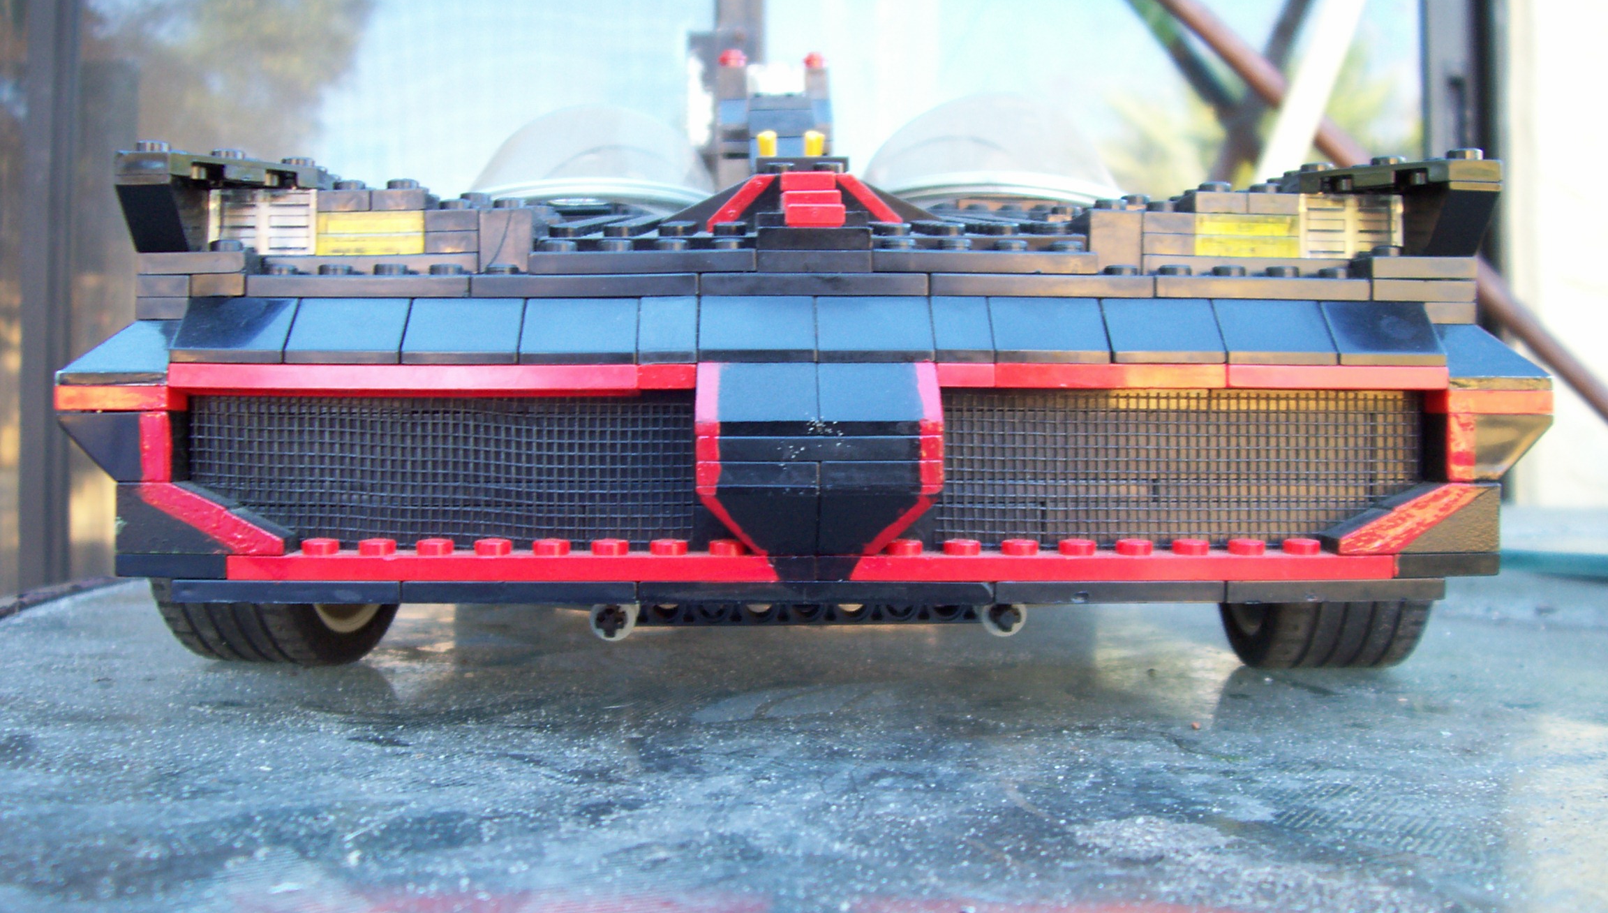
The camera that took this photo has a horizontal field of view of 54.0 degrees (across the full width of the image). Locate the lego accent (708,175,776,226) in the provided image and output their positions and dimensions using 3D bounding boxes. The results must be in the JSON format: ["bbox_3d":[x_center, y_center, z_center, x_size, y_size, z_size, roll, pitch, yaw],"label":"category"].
[{"bbox_3d":[-0.009,-0.040,0.244,0.010,0.010,0.015,0,1,-2],"label":"lego accent"}]

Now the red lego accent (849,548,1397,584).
[{"bbox_3d":[0.044,0.015,0.221,0.076,0.004,0.009,0,1,-1],"label":"red lego accent"}]

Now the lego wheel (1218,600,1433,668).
[{"bbox_3d":[0.085,0.014,0.264,0.022,0.043,0.043,0,1,-1],"label":"lego wheel"}]

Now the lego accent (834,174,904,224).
[{"bbox_3d":[0.010,-0.040,0.247,0.010,0.011,0.020,0,2,-2],"label":"lego accent"}]

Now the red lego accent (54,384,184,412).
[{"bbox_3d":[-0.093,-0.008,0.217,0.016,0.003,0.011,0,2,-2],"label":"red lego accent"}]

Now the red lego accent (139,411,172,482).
[{"bbox_3d":[-0.087,-0.001,0.213,0.005,0.010,0.005,0,1,-2],"label":"red lego accent"}]

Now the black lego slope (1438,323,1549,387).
[{"bbox_3d":[0.095,-0.014,0.223,0.016,0.010,0.014,0,1,-2],"label":"black lego slope"}]

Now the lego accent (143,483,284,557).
[{"bbox_3d":[-0.079,0.008,0.215,0.020,0.010,0.006,0,2,-2],"label":"lego accent"}]

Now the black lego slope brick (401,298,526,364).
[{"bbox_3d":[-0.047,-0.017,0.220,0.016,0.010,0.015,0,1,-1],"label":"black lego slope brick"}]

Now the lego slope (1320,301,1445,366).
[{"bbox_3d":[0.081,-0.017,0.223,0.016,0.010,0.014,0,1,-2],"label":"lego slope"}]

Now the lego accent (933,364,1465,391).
[{"bbox_3d":[0.054,-0.011,0.219,0.072,0.003,0.008,0,1,-2],"label":"lego accent"}]

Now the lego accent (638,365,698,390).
[{"bbox_3d":[-0.019,-0.011,0.218,0.008,0.003,0.009,0,1,-1],"label":"lego accent"}]

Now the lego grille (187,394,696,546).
[{"bbox_3d":[-0.051,0.002,0.220,0.071,0.021,0.002,0,1,-2],"label":"lego grille"}]

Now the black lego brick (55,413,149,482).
[{"bbox_3d":[-0.093,-0.001,0.217,0.014,0.010,0.011,0,1,-2],"label":"black lego brick"}]

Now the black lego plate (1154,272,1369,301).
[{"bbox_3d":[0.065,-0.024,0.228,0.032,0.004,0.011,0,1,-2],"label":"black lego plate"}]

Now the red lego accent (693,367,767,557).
[{"bbox_3d":[-0.010,0.000,0.209,0.010,0.026,0.009,0,1,-2],"label":"red lego accent"}]

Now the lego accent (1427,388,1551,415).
[{"bbox_3d":[0.095,-0.007,0.223,0.016,0.003,0.013,0,1,-2],"label":"lego accent"}]

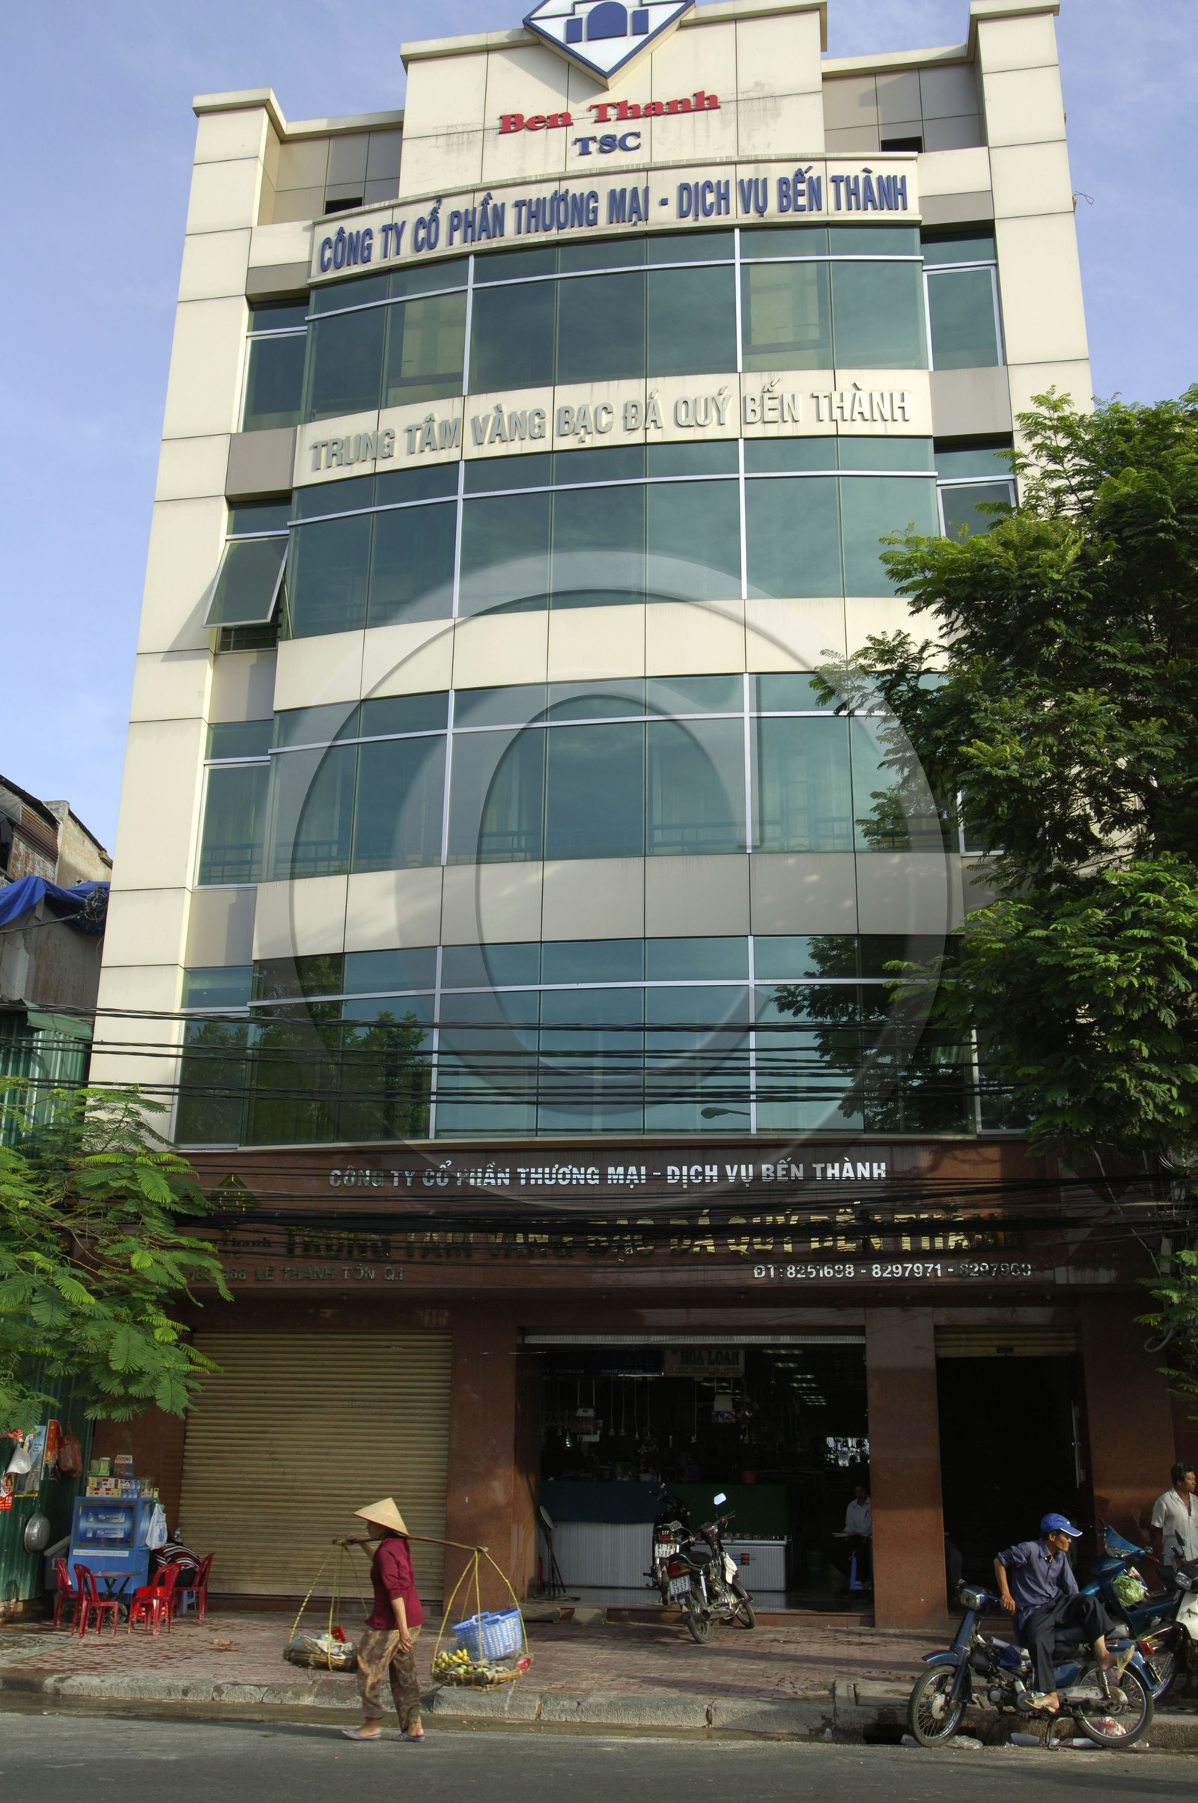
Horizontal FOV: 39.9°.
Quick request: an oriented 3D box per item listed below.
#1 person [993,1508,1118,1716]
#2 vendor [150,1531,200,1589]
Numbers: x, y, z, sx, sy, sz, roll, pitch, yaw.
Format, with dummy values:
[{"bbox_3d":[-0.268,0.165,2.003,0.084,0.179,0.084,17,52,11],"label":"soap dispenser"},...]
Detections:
[{"bbox_3d":[3.120,4.903,11.430,0.570,1.240,0.680,12,-21,-31],"label":"person"},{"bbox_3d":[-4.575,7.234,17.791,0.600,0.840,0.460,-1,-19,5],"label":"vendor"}]

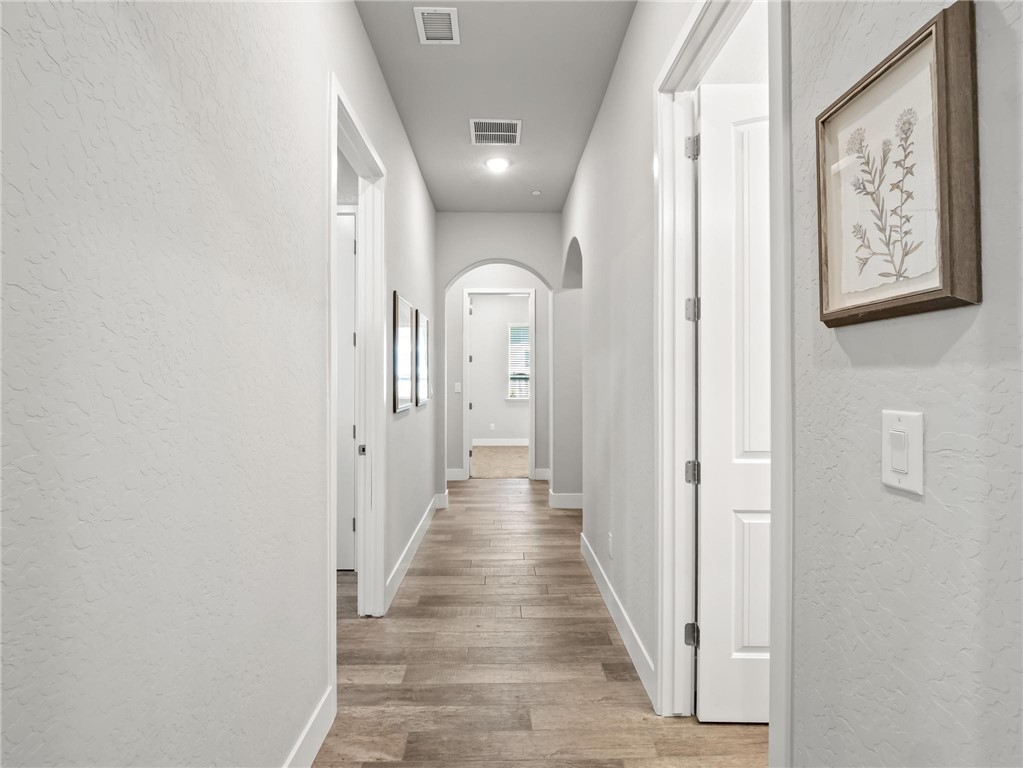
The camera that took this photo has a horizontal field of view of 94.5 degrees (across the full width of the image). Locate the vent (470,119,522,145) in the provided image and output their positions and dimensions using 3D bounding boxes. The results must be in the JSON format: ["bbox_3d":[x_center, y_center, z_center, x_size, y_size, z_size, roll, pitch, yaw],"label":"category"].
[{"bbox_3d":[-0.106,-1.752,3.303,0.348,0.020,0.345,0,0,-1],"label":"vent"}]

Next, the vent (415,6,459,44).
[{"bbox_3d":[-0.358,-1.752,2.320,0.204,0.020,0.238,0,0,-1],"label":"vent"}]

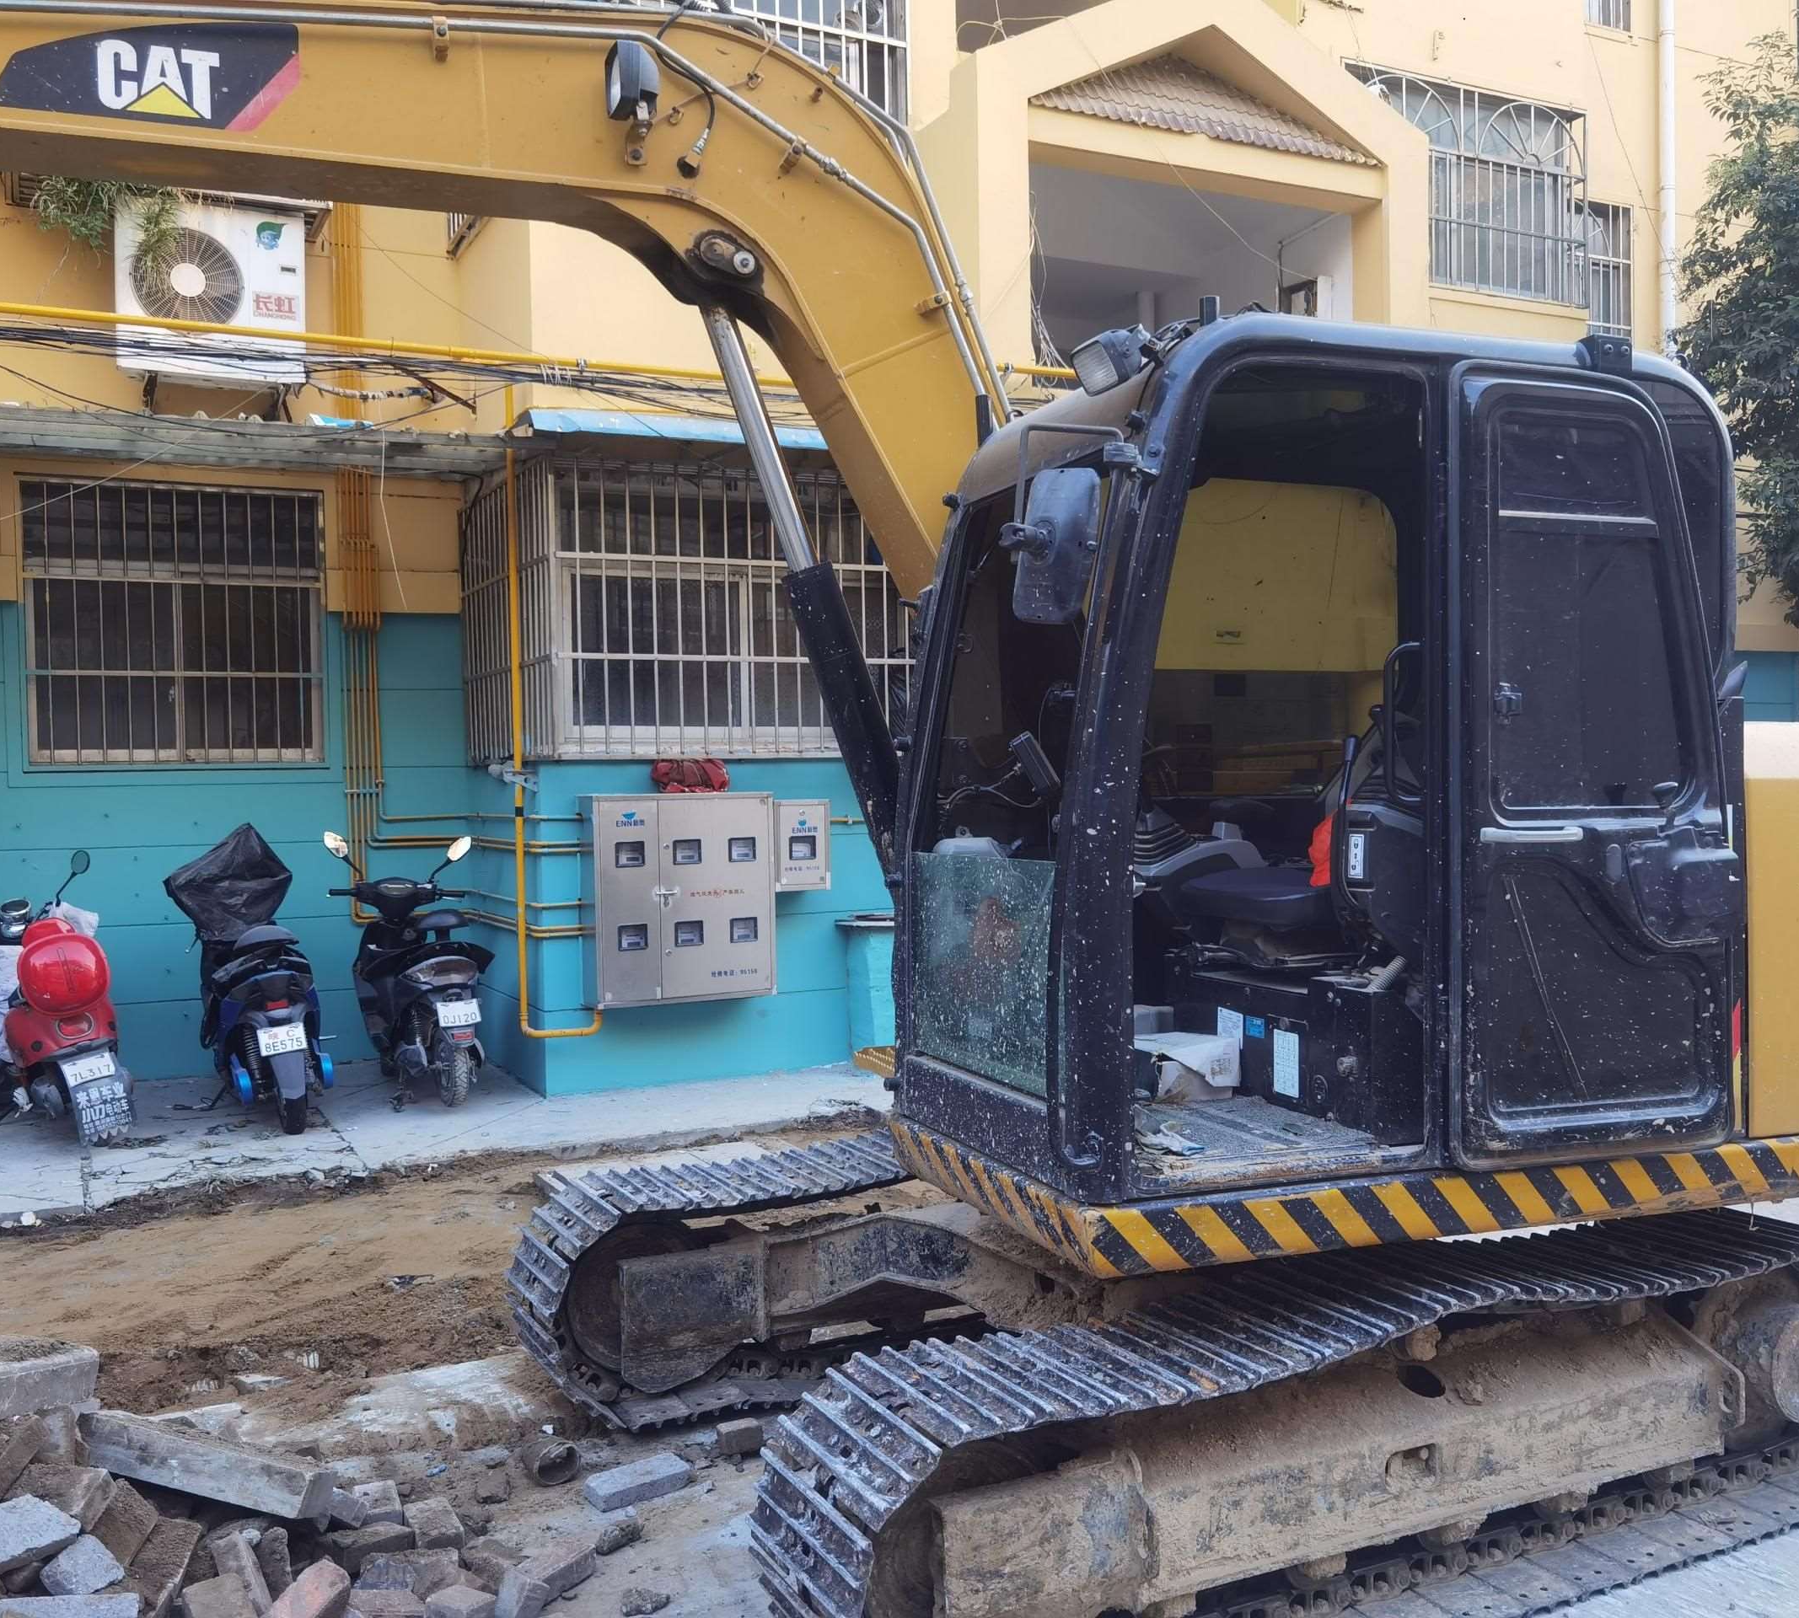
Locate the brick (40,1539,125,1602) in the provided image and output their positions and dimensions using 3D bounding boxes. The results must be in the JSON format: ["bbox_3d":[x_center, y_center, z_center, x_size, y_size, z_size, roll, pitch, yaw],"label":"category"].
[{"bbox_3d":[-1.549,1.457,3.215,0.118,0.053,0.105,-32,53,-19],"label":"brick"}]

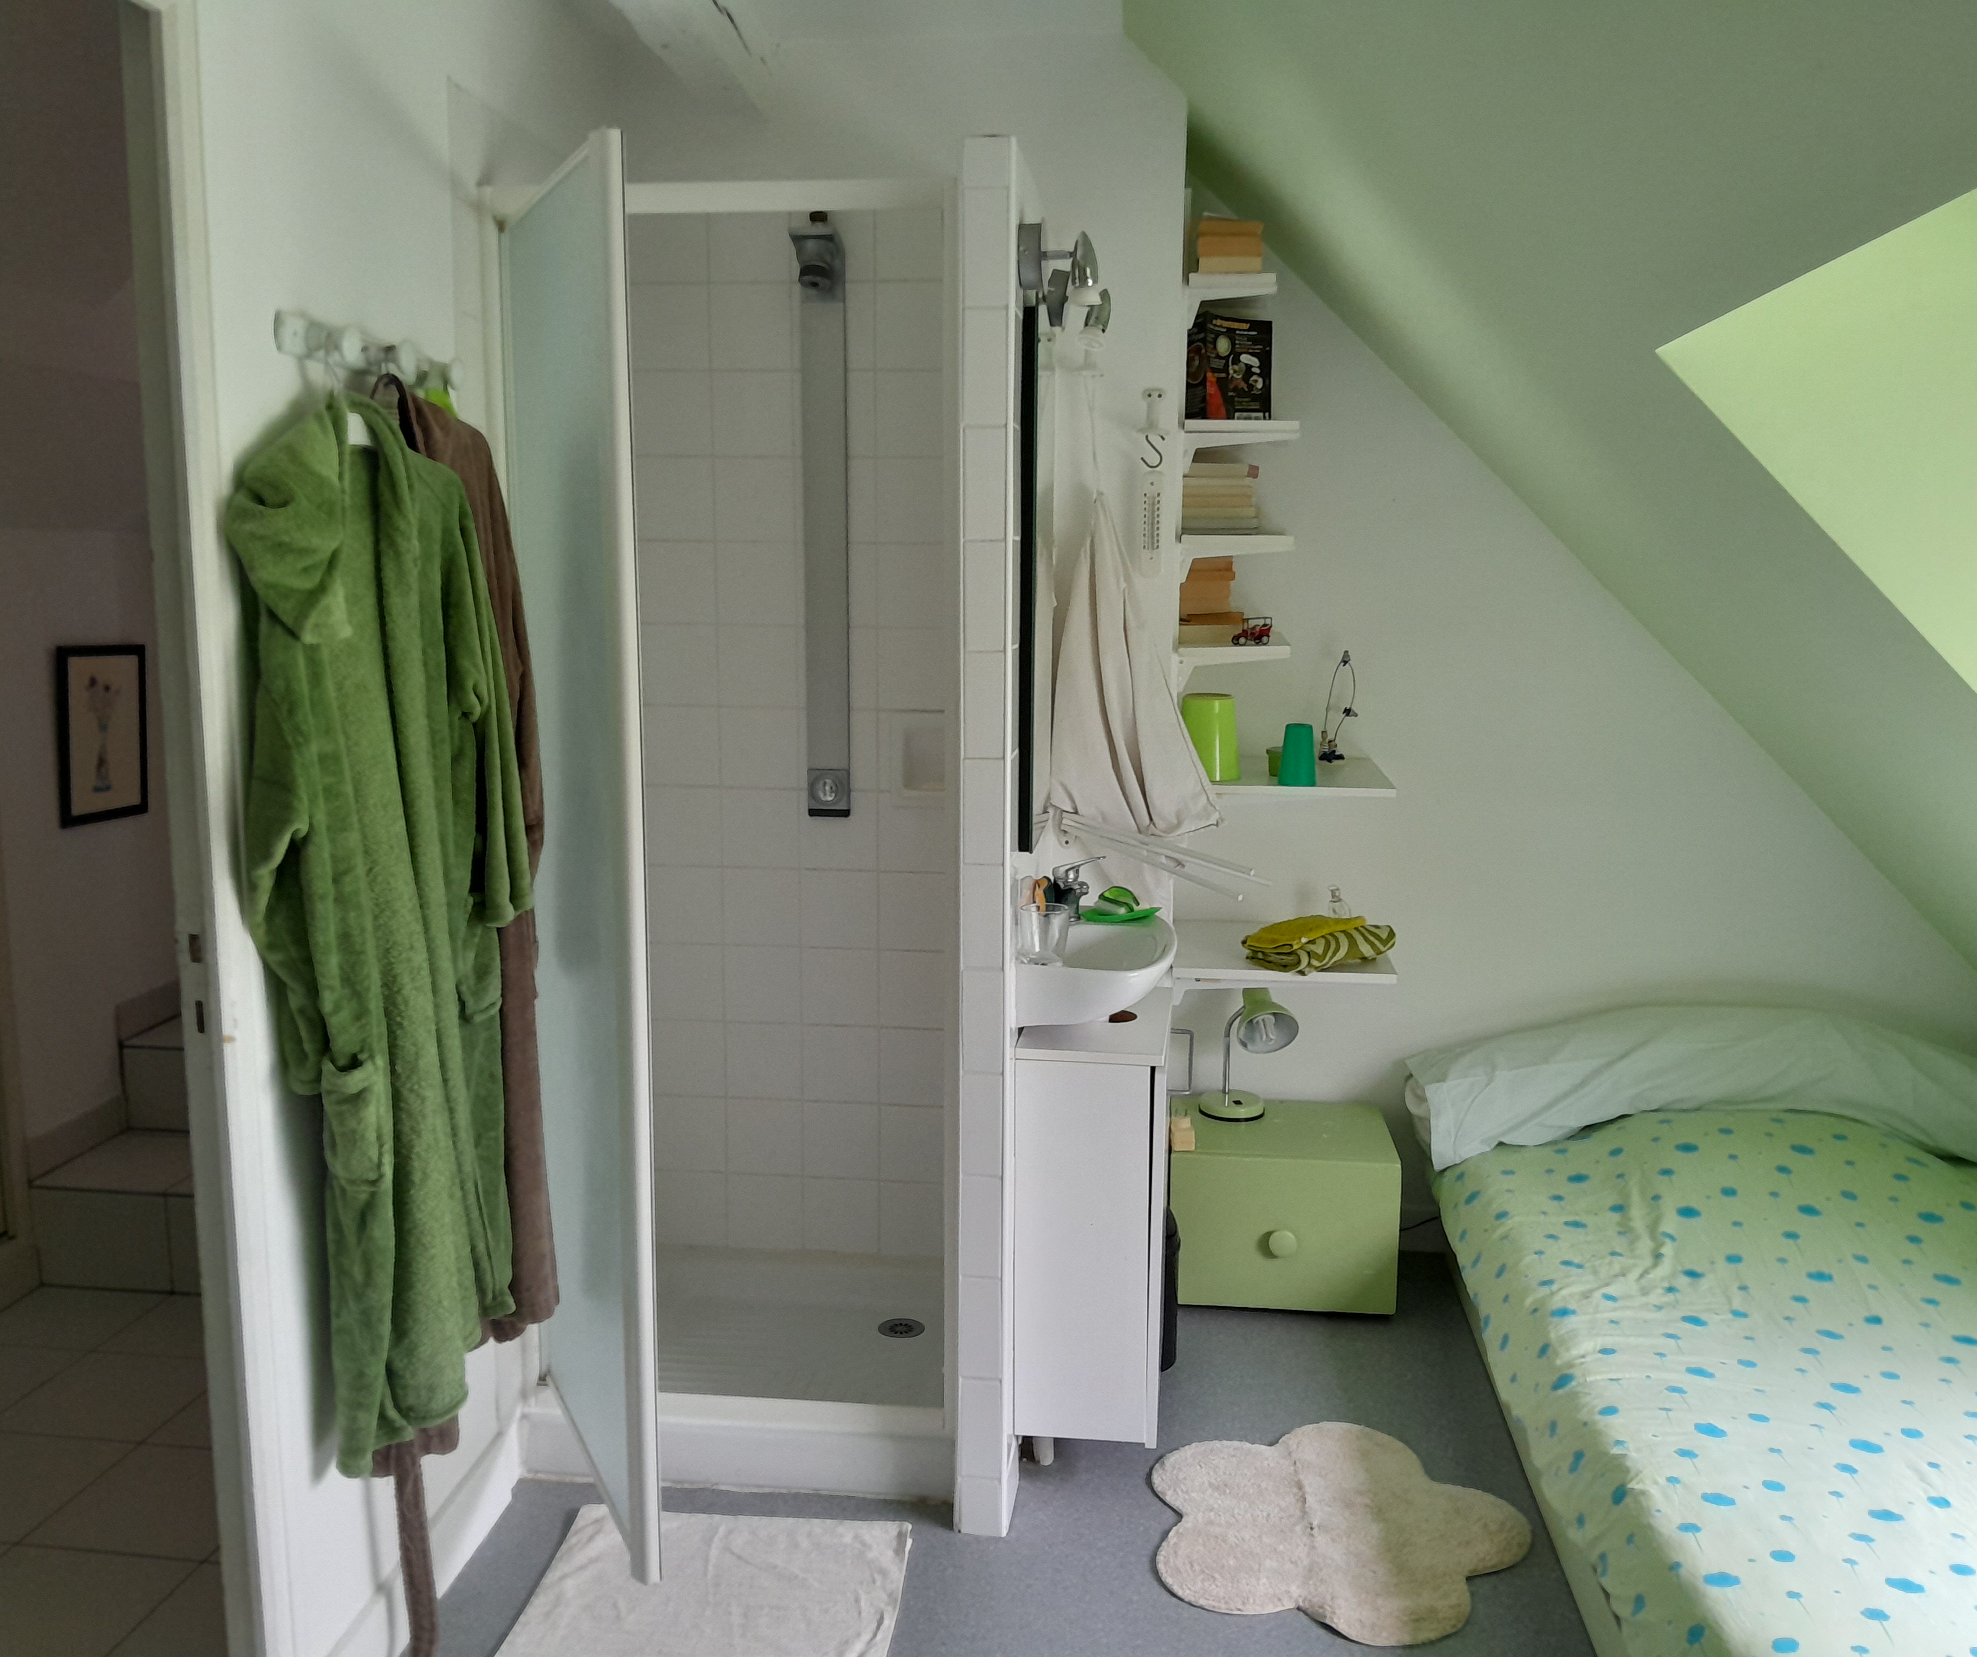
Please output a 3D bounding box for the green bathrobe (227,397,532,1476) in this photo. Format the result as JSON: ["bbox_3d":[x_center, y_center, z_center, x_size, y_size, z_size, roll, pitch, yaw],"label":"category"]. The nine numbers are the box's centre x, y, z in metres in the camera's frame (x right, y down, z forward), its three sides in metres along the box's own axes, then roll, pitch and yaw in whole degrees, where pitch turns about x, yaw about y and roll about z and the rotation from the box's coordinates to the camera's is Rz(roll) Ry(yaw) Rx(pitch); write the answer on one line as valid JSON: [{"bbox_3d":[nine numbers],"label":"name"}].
[{"bbox_3d":[-0.670,0.118,1.973,0.210,1.195,0.540,1,9,7],"label":"green bathrobe"}]

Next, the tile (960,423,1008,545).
[{"bbox_3d":[-0.004,-0.469,2.259,0.062,0.150,0.012,1,9,8],"label":"tile"}]

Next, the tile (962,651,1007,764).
[{"bbox_3d":[-0.005,-0.171,2.304,0.062,0.150,0.012,1,9,8],"label":"tile"}]

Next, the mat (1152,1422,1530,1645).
[{"bbox_3d":[0.530,1.047,2.510,0.570,0.016,0.595,1,8,6],"label":"mat"}]

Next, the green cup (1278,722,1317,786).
[{"bbox_3d":[0.563,-0.134,3.020,0.068,0.112,0.068,1,9,7],"label":"green cup"}]

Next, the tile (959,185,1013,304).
[{"bbox_3d":[-0.003,-0.775,2.214,0.062,0.150,0.012,1,9,8],"label":"tile"}]

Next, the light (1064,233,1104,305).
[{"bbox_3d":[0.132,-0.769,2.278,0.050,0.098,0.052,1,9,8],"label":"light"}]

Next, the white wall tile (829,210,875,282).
[{"bbox_3d":[-0.275,-1.049,2.957,0.150,0.150,0.010,1,8,6],"label":"white wall tile"}]

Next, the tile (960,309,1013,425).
[{"bbox_3d":[-0.002,-0.619,2.235,0.068,0.154,0.012,1,9,7],"label":"tile"}]

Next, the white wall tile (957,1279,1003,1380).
[{"bbox_3d":[-0.010,0.735,2.438,0.062,0.150,0.012,1,9,8],"label":"white wall tile"}]

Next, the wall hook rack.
[{"bbox_3d":[-0.724,-0.567,1.996,0.072,0.055,0.390,1,8,6],"label":"wall hook rack"}]

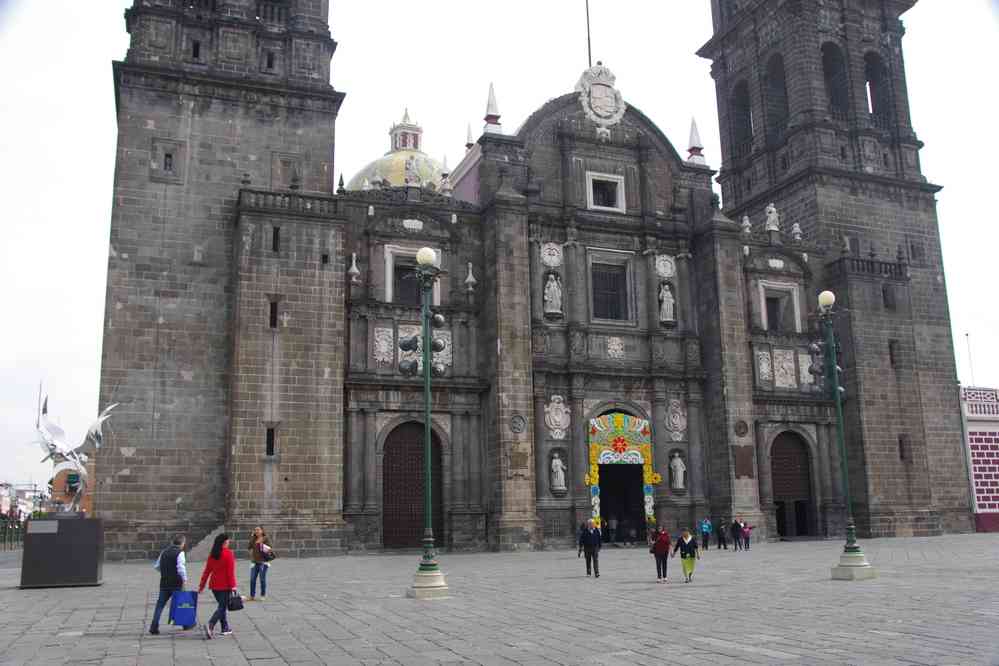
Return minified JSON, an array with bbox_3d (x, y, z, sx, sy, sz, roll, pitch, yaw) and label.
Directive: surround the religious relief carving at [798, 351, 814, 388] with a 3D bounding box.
[{"bbox_3d":[23.607,2.766,72.453,1.034,2.407,0.250,3,-12,-20],"label":"religious relief carving"}]

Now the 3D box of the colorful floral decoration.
[{"bbox_3d":[7.161,7.867,54.502,4.488,6.400,0.500,3,-13,-22],"label":"colorful floral decoration"}]

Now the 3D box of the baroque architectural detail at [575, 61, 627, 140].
[{"bbox_3d":[7.546,-17.288,70.351,3.689,5.639,0.500,3,-12,-20],"label":"baroque architectural detail"}]

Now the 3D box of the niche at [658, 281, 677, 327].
[{"bbox_3d":[10.430,-1.795,58.404,1.053,2.746,0.800,3,-13,-22],"label":"niche"}]

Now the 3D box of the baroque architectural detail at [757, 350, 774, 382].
[{"bbox_3d":[19.170,2.416,67.993,1.035,2.172,0.250,4,-12,-23],"label":"baroque architectural detail"}]

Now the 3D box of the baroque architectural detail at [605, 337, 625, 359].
[{"bbox_3d":[8.245,1.063,66.767,1.171,1.491,0.200,3,-12,-20],"label":"baroque architectural detail"}]

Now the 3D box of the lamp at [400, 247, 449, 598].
[{"bbox_3d":[-1.754,2.033,23.134,1.100,8.600,1.000,3,-12,-20],"label":"lamp"}]

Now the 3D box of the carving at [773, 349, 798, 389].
[{"bbox_3d":[20.800,2.588,68.674,1.755,2.824,0.250,4,-12,-23],"label":"carving"}]

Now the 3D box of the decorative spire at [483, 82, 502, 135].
[{"bbox_3d":[-0.419,-14.903,62.450,0.898,3.186,0.898,4,-12,-23],"label":"decorative spire"}]

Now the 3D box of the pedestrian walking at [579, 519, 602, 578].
[{"bbox_3d":[2.730,6.520,28.610,0.650,1.707,0.400,-2,-11,5],"label":"pedestrian walking"}]

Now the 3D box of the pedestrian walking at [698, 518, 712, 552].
[{"bbox_3d":[11.078,10.849,50.959,0.580,1.680,0.400,-3,-12,12],"label":"pedestrian walking"}]

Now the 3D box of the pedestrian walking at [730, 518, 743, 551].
[{"bbox_3d":[12.826,10.907,51.000,0.500,1.680,0.550,-10,-15,35],"label":"pedestrian walking"}]

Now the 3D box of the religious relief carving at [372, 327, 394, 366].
[{"bbox_3d":[-7.471,0.940,61.052,1.179,2.400,0.250,3,-12,-20],"label":"religious relief carving"}]

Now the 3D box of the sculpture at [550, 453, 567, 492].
[{"bbox_3d":[3.944,9.172,62.062,0.880,2.448,0.650,3,-12,-22],"label":"sculpture"}]

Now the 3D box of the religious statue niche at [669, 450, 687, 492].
[{"bbox_3d":[11.827,9.404,63.708,1.324,2.981,0.800,4,-12,-23],"label":"religious statue niche"}]

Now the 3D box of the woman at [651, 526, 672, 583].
[{"bbox_3d":[4.702,6.417,27.300,0.550,1.600,0.400,-3,-12,9],"label":"woman"}]

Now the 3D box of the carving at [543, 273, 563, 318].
[{"bbox_3d":[3.344,-2.409,62.415,1.411,3.098,0.800,4,-12,-23],"label":"carving"}]

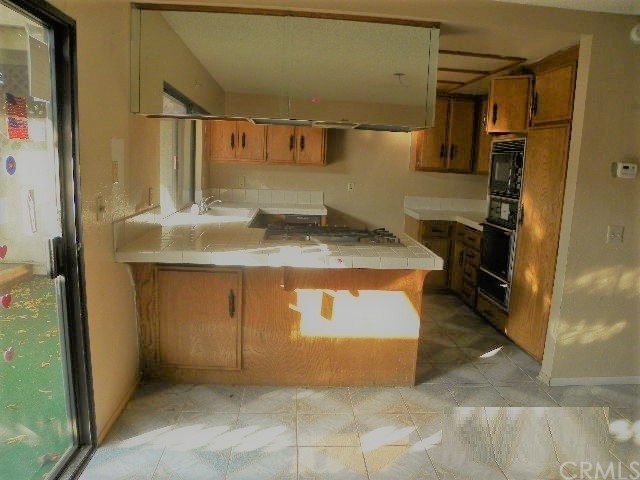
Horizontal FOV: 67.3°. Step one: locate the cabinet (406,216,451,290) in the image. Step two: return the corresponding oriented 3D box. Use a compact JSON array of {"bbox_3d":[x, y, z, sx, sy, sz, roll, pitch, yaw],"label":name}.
[{"bbox_3d":[1.250,0.160,5.590,0.440,0.870,0.600,2,9,-3],"label":"cabinet"}]

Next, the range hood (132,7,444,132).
[{"bbox_3d":[-0.202,-1.041,3.053,1.780,0.600,0.520,2,9,-3],"label":"range hood"}]

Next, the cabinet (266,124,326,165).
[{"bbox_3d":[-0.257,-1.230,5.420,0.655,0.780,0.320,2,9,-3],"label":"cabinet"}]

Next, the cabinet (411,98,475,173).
[{"bbox_3d":[1.420,-1.196,5.517,0.670,0.830,0.320,2,9,-3],"label":"cabinet"}]

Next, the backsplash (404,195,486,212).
[{"bbox_3d":[1.530,-0.432,5.810,1.010,0.155,0.020,2,9,-3],"label":"backsplash"}]

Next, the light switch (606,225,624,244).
[{"bbox_3d":[1.938,-0.035,3.154,0.115,0.115,0.012,2,9,-3],"label":"light switch"}]

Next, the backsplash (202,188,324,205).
[{"bbox_3d":[-0.670,-0.501,5.678,1.410,0.157,0.020,2,9,-3],"label":"backsplash"}]

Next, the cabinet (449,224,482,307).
[{"bbox_3d":[1.773,0.294,4.910,0.600,0.870,0.750,2,9,-3],"label":"cabinet"}]

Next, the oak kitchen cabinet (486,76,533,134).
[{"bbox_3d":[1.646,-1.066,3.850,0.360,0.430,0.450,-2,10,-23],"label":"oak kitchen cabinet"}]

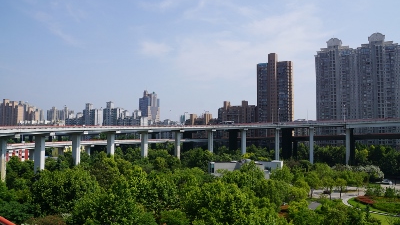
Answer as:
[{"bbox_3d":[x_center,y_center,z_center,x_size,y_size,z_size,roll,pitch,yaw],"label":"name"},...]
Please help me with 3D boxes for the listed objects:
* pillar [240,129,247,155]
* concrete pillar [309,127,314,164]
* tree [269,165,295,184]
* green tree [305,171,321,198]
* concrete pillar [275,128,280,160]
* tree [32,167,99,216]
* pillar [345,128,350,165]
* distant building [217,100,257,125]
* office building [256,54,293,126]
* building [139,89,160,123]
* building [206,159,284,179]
[{"bbox_3d":[25.951,20.171,177.000,2.100,20.200,2.400,0,-3,-6],"label":"pillar"},{"bbox_3d":[64.192,19.659,172.000,2.100,20.800,2.400,-1,-3,19],"label":"concrete pillar"},{"bbox_3d":[28.865,22.917,105.000,8.400,8.700,8.000,0,-3,0],"label":"tree"},{"bbox_3d":[35.426,22.672,94.500,4.900,8.100,4.800,0,-3,0],"label":"green tree"},{"bbox_3d":[45.828,20.171,177.000,2.100,20.500,2.400,0,-3,6],"label":"concrete pillar"},{"bbox_3d":[-30.477,18.920,68.000,14.500,12.800,13.500,0,-3,0],"label":"tree"},{"bbox_3d":[81.538,19.244,165.000,2.100,21.000,2.400,-1,-3,27],"label":"pillar"},{"bbox_3d":[36.528,12.176,290.000,35.000,46.000,15.000,-1,-3,22],"label":"distant building"},{"bbox_3d":[70.192,-8.832,279.000,31.000,87.000,21.000,-1,-3,23],"label":"office building"},{"bbox_3d":[-90.870,3.959,540.000,27.000,86.000,30.000,-2,-3,40],"label":"building"},{"bbox_3d":[20.165,25.483,133.000,32.000,7.200,14.000,0,-3,2],"label":"building"}]

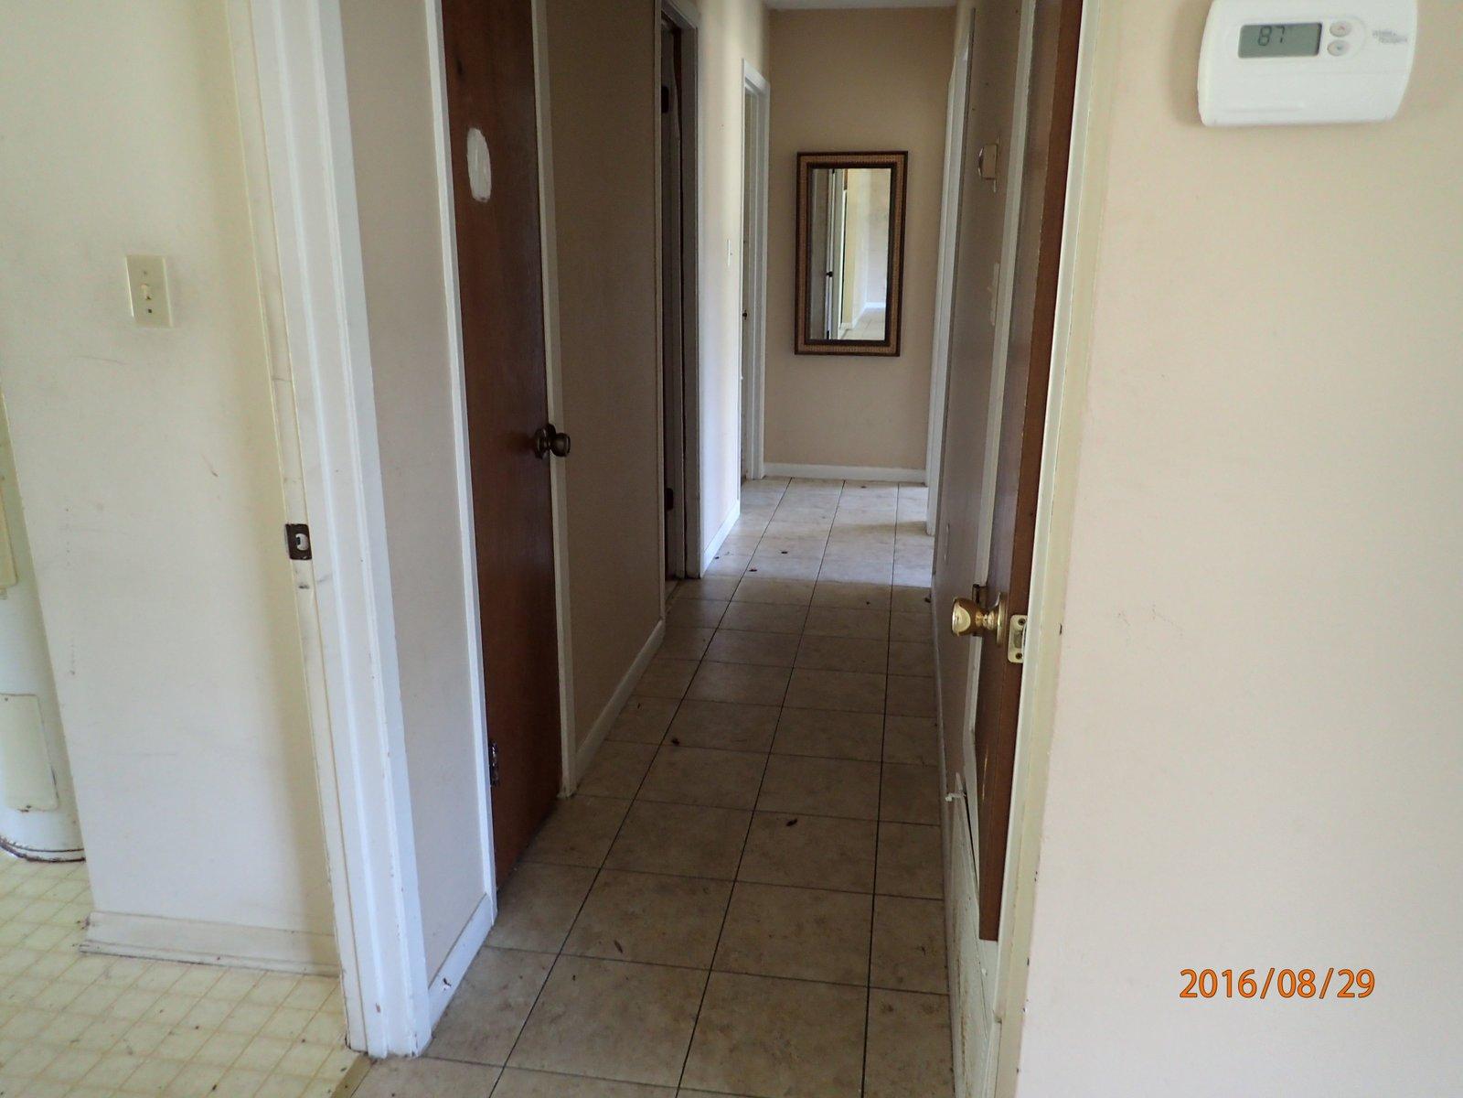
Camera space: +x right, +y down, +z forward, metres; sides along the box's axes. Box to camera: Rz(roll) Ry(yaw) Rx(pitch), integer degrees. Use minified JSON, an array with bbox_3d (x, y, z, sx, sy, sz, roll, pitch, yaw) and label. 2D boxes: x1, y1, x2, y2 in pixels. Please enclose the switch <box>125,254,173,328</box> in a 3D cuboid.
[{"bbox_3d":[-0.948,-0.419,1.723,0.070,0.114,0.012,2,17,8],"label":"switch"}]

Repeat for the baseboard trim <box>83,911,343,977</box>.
[{"bbox_3d":[-0.985,0.778,2.087,0.642,0.083,0.030,2,17,8],"label":"baseboard trim"}]

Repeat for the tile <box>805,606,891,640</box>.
[{"bbox_3d":[0.431,0.276,3.900,0.305,0.010,0.299,3,17,9],"label":"tile"}]

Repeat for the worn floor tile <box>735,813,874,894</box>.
[{"bbox_3d":[0.186,0.709,2.476,0.305,0.010,0.299,3,17,9],"label":"worn floor tile"}]

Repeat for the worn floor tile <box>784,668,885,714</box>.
[{"bbox_3d":[0.331,0.446,3.319,0.303,0.010,0.300,3,17,9],"label":"worn floor tile"}]

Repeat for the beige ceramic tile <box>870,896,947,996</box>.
[{"bbox_3d":[0.362,0.807,2.155,0.145,0.010,0.299,3,17,9],"label":"beige ceramic tile"}]

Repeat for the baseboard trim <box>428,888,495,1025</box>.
[{"bbox_3d":[-0.526,0.787,2.048,0.014,0.080,0.303,3,17,9],"label":"baseboard trim"}]

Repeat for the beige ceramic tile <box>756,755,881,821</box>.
[{"bbox_3d":[0.235,0.620,2.758,0.304,0.010,0.299,3,17,9],"label":"beige ceramic tile"}]

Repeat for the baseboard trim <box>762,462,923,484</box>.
[{"bbox_3d":[0.651,-0.438,6.103,0.926,0.082,0.014,3,17,9],"label":"baseboard trim"}]

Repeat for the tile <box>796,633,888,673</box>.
[{"bbox_3d":[0.382,0.363,3.615,0.305,0.010,0.299,3,17,9],"label":"tile"}]

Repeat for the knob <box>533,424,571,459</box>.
[{"bbox_3d":[-0.407,-0.239,2.413,0.066,0.066,0.066,3,17,9],"label":"knob"}]

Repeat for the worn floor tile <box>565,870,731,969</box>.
[{"bbox_3d":[-0.167,0.778,2.235,0.304,0.010,0.299,3,17,9],"label":"worn floor tile"}]

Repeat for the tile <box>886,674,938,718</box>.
[{"bbox_3d":[0.559,0.459,3.294,0.147,0.010,0.299,3,17,9],"label":"tile"}]

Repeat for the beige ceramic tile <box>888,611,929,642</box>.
[{"bbox_3d":[0.653,0.285,3.854,0.147,0.010,0.300,3,17,9],"label":"beige ceramic tile"}]

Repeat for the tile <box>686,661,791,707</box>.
[{"bbox_3d":[0.029,0.434,3.378,0.305,0.010,0.299,3,17,9],"label":"tile"}]

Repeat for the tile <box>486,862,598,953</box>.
[{"bbox_3d":[-0.410,0.766,2.273,0.180,0.010,0.299,3,17,9],"label":"tile"}]

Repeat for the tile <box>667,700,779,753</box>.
[{"bbox_3d":[-0.020,0.518,3.081,0.303,0.010,0.300,3,17,9],"label":"tile"}]

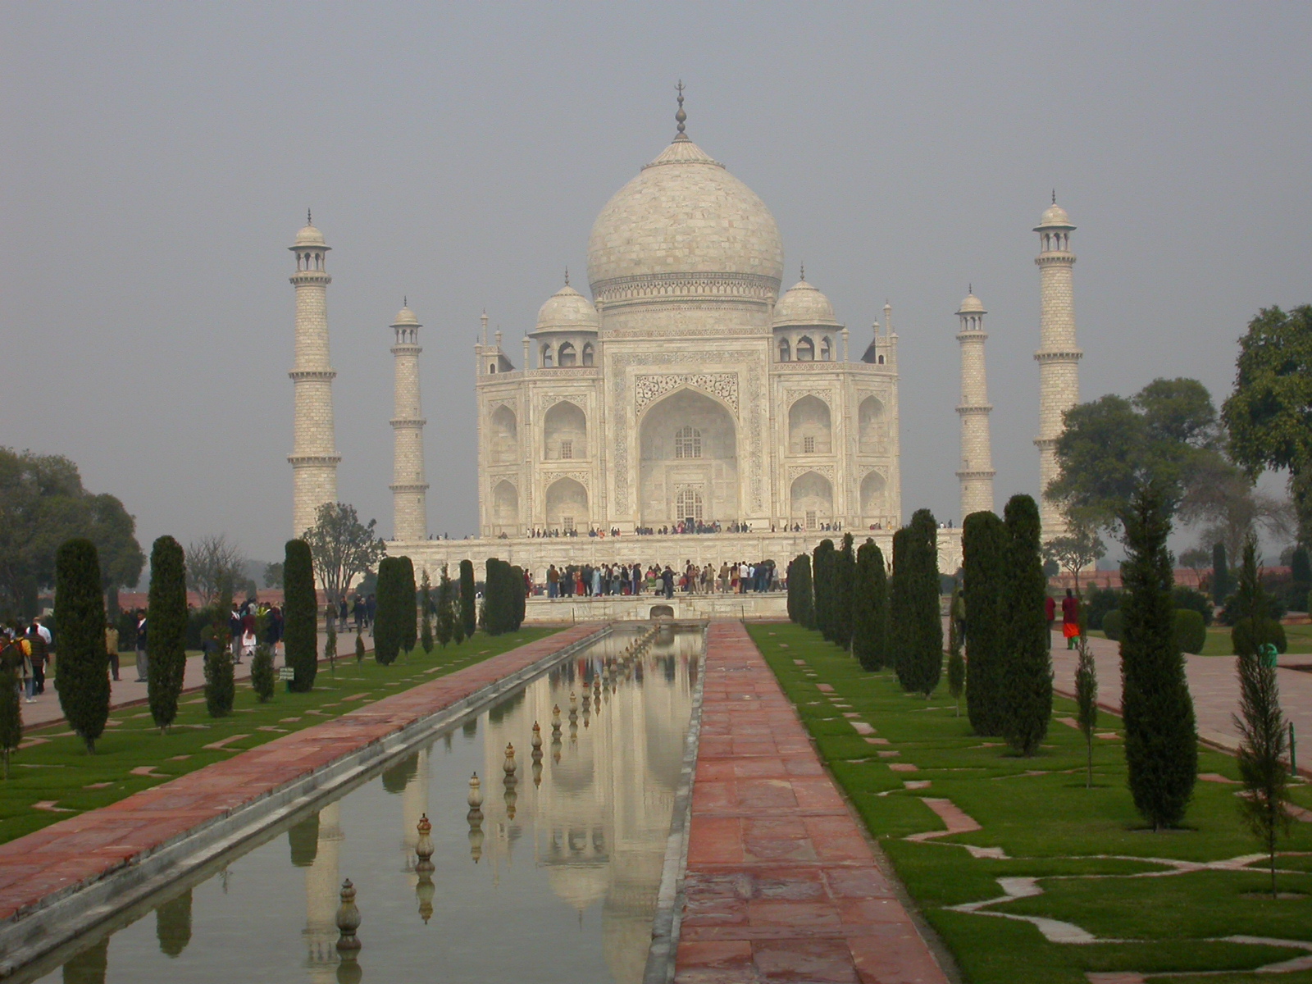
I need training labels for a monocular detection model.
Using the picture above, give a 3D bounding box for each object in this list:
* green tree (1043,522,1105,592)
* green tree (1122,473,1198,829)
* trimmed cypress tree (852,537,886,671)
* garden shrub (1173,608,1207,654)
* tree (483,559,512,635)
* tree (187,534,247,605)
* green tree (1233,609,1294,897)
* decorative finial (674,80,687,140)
[{"bbox_3d":[26.191,4.459,147.353,4.002,5.125,4.002,-1,-2,1],"label":"green tree"},{"bbox_3d":[4.361,1.422,20.365,0.653,3.014,0.653,-1,-2,1],"label":"green tree"},{"bbox_3d":[5.240,2.791,57.523,0.827,3.198,0.827,-1,-2,5],"label":"trimmed cypress tree"},{"bbox_3d":[14.086,3.739,63.223,1.434,1.217,1.434,-2,-2,12],"label":"garden shrub"},{"bbox_3d":[-6.961,4.606,103.121,1.124,3.409,1.124,-1,-2,-4],"label":"tree"},{"bbox_3d":[-35.784,6.674,190.788,4.890,6.606,4.890,-1,-2,1],"label":"tree"},{"bbox_3d":[4.154,1.638,16.058,0.410,2.286,0.410,-1,-2,1],"label":"green tree"},{"bbox_3d":[3.574,-54.571,335.853,1.900,8.701,1.900,-1,-2,1],"label":"decorative finial"}]

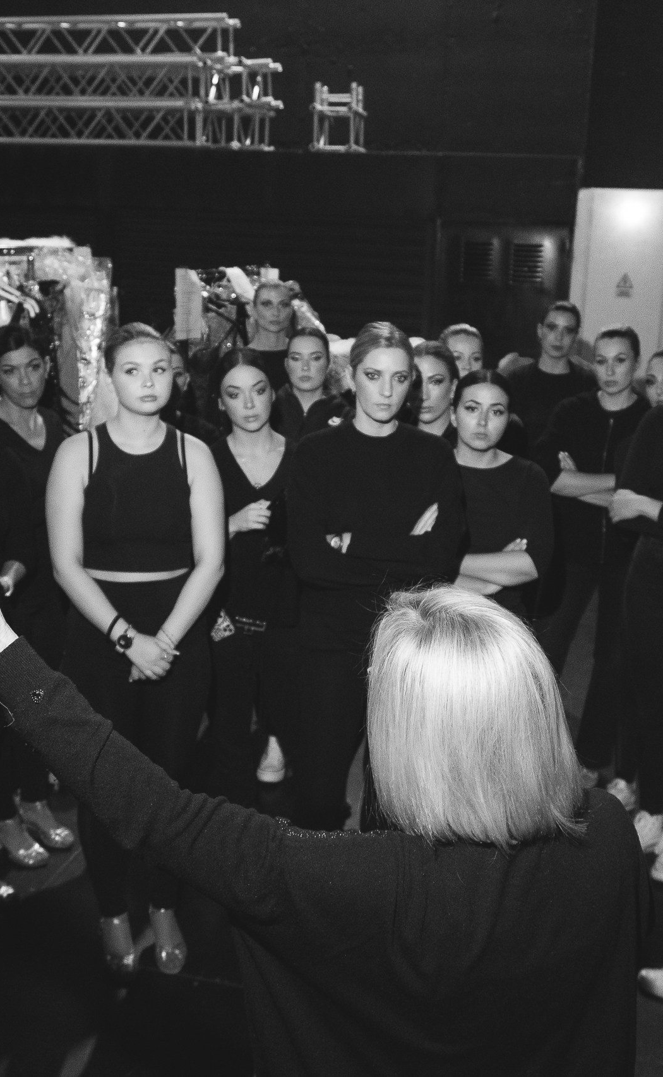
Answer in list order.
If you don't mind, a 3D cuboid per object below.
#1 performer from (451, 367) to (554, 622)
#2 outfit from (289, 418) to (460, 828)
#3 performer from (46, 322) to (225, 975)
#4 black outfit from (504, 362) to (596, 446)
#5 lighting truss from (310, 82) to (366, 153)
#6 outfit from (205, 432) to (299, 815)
[{"bbox_3d":[0.419,0.296,3.672,0.450,1.616,0.330,4,15,9],"label":"performer"},{"bbox_3d":[0.098,0.437,3.136,0.460,1.430,0.320,3,15,2],"label":"outfit"},{"bbox_3d":[-0.514,0.305,3.190,0.480,1.721,0.300,-1,14,-12],"label":"performer"},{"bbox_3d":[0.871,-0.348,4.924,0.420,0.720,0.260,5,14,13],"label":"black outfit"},{"bbox_3d":[0.063,-2.747,7.950,0.290,0.430,0.460,5,15,13],"label":"lighting truss"},{"bbox_3d":[-0.268,0.337,3.712,0.450,1.274,0.300,0,14,-8],"label":"outfit"}]

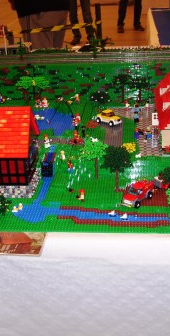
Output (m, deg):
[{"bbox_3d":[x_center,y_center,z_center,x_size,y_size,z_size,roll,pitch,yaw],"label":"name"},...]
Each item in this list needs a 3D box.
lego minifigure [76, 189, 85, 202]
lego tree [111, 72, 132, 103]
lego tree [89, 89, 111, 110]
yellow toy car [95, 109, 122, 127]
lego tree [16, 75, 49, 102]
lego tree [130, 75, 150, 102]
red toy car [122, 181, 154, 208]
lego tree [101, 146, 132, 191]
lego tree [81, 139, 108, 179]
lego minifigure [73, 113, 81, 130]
[{"bbox_3d":[-0.010,0.075,1.268,0.025,0.042,0.018,17,34,32],"label":"lego minifigure"},{"bbox_3d":[0.161,-0.347,2.034,0.086,0.128,0.086,0,26,6],"label":"lego tree"},{"bbox_3d":[0.062,-0.274,1.879,0.080,0.065,0.080,1,29,5],"label":"lego tree"},{"bbox_3d":[0.094,-0.195,1.817,0.088,0.045,0.048,17,32,36],"label":"yellow toy car"},{"bbox_3d":[-0.232,-0.353,2.102,0.153,0.115,0.130,0,26,6],"label":"lego tree"},{"bbox_3d":[0.237,-0.338,2.018,0.085,0.119,0.085,0,26,6],"label":"lego tree"},{"bbox_3d":[0.146,0.074,1.260,0.035,0.040,0.094,21,36,36],"label":"red toy car"},{"bbox_3d":[0.088,0.008,1.284,0.084,0.136,0.084,1,29,5],"label":"lego tree"},{"bbox_3d":[0.029,-0.025,1.378,0.078,0.125,0.078,0,26,6],"label":"lego tree"},{"bbox_3d":[-0.028,-0.164,1.696,0.020,0.052,0.026,-10,30,-14],"label":"lego minifigure"}]

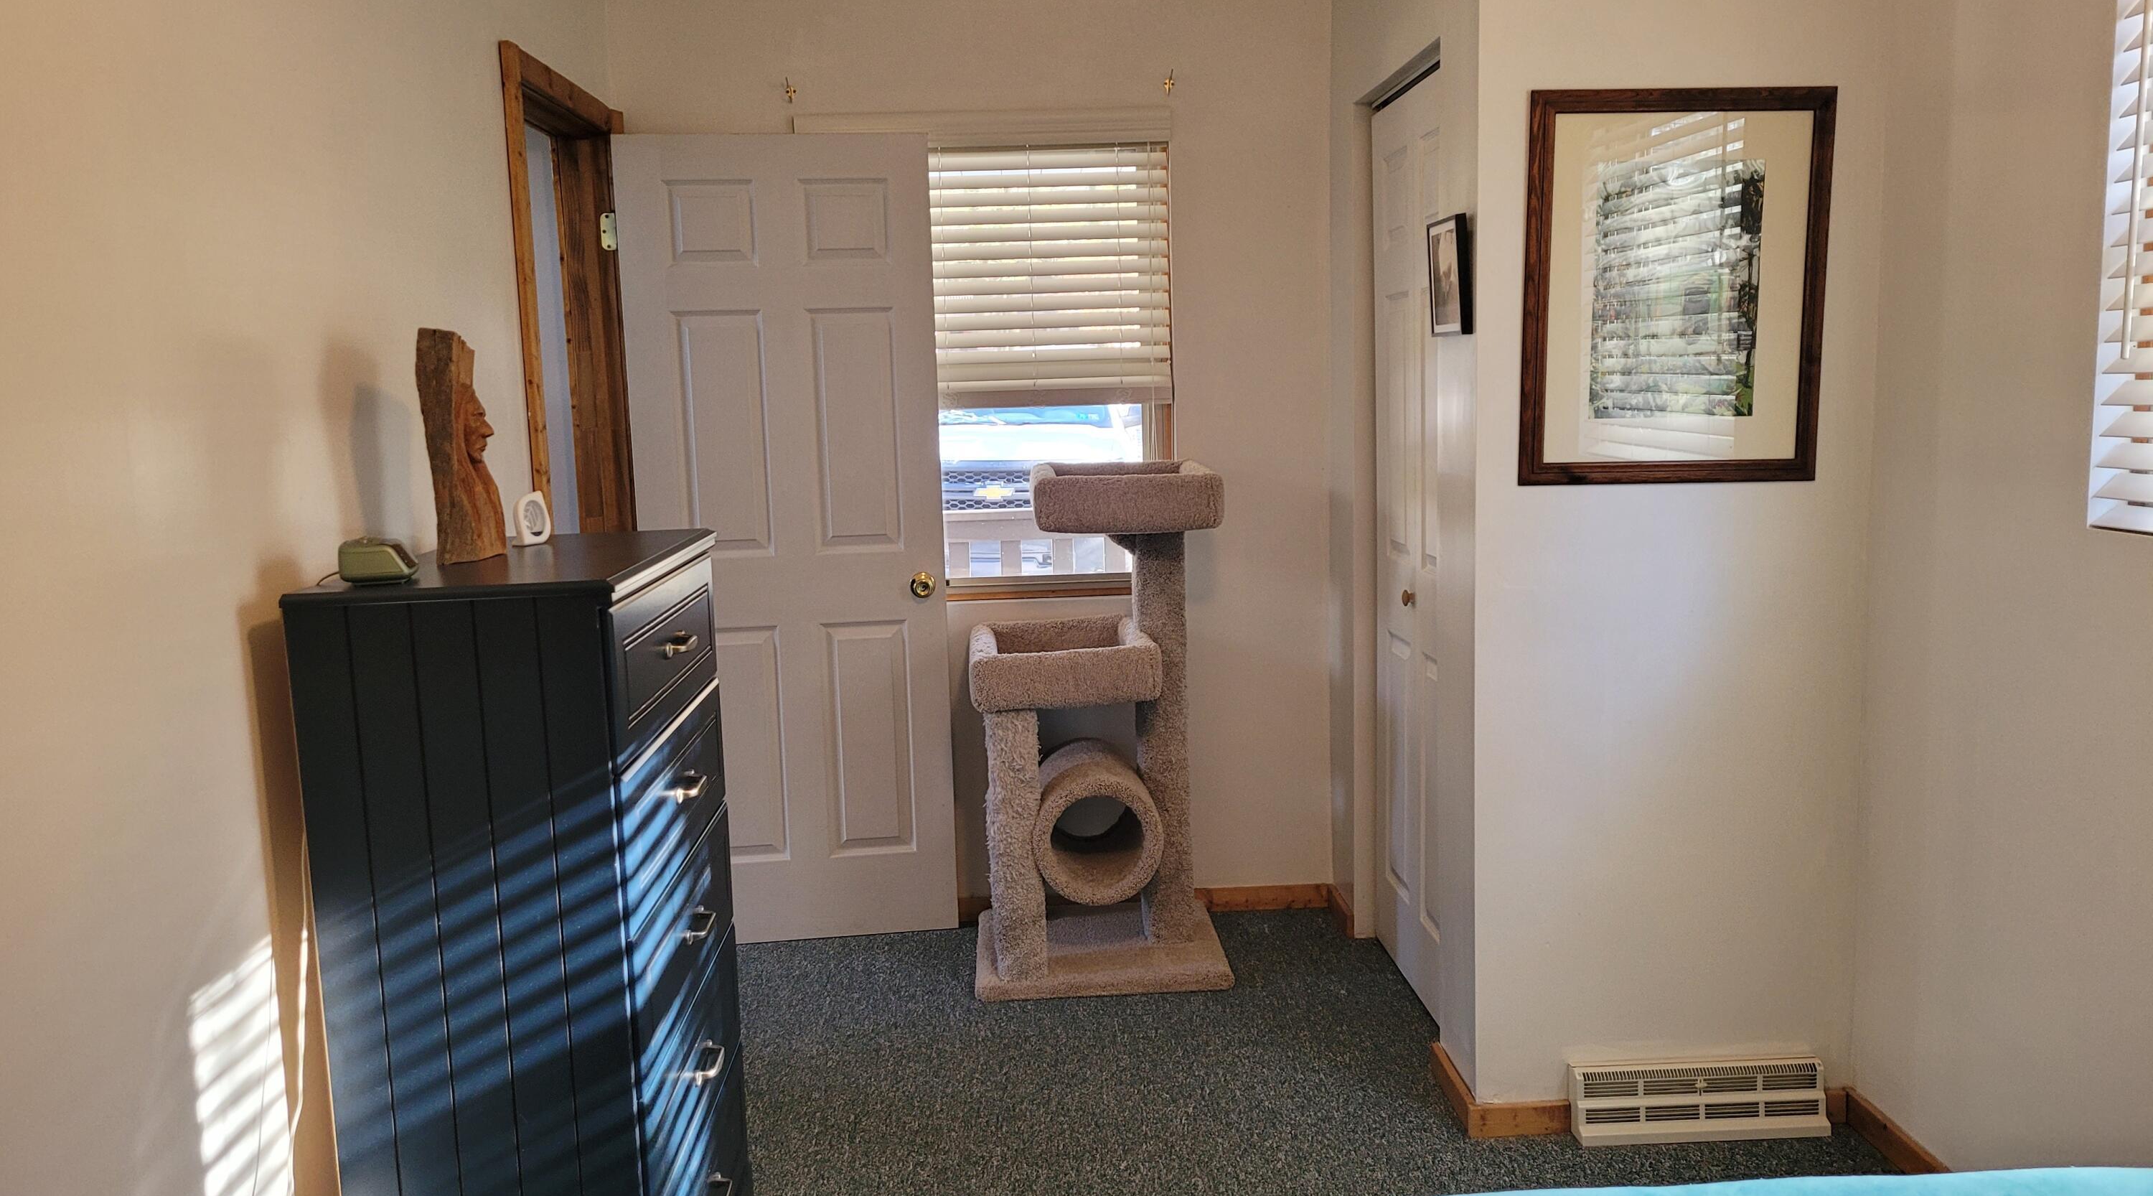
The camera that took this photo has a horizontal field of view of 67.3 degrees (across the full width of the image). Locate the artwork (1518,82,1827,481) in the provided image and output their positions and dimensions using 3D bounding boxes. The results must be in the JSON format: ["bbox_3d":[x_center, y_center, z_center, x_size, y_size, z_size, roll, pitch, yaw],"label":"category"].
[{"bbox_3d":[1.036,-0.534,2.803,0.527,0.669,0.026,-1,7,-2],"label":"artwork"}]

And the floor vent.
[{"bbox_3d":[1.156,0.927,2.984,0.468,0.135,0.056,-2,8,-2],"label":"floor vent"}]

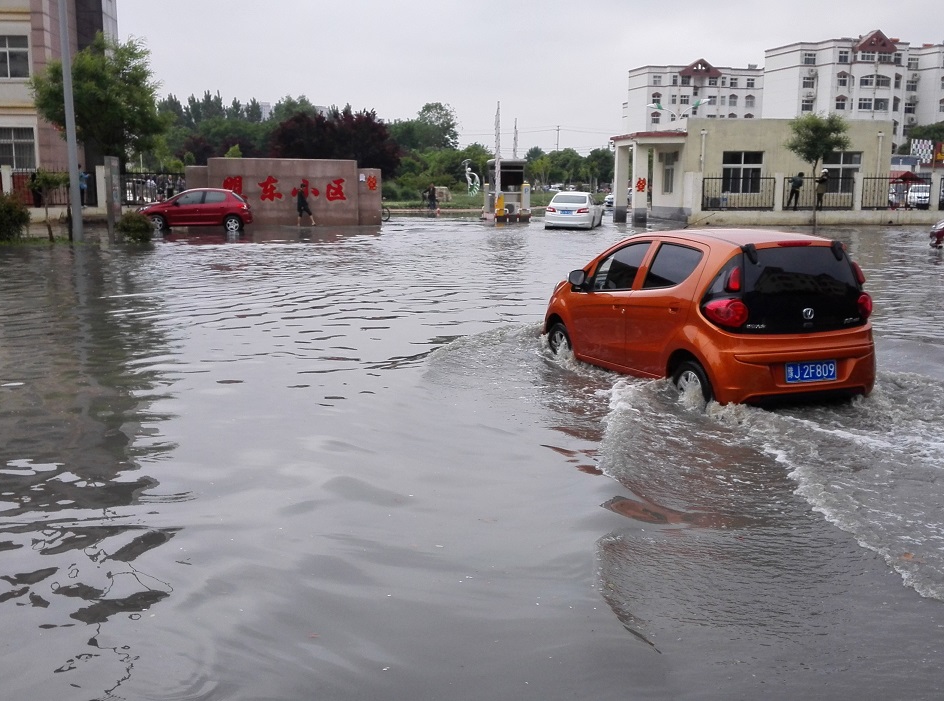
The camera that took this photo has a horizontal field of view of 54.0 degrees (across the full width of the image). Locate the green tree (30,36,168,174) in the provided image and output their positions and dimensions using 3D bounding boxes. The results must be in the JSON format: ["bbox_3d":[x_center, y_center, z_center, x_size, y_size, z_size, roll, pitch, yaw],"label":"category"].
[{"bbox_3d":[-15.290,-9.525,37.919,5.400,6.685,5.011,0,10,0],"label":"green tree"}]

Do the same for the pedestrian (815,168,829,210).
[{"bbox_3d":[13.962,-6.389,36.858,0.500,1.635,0.500,6,11,29],"label":"pedestrian"}]

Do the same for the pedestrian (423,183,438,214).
[{"bbox_3d":[-2.418,-8.901,53.854,0.550,1.680,0.450,2,10,8],"label":"pedestrian"}]

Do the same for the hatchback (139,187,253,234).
[{"bbox_3d":[-8.869,-4.554,30.302,3.840,1.430,1.650,1,10,3],"label":"hatchback"}]

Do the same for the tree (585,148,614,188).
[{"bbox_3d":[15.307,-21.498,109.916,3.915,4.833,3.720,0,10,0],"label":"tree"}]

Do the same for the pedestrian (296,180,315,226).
[{"bbox_3d":[-6.523,-5.686,36.158,0.680,1.639,0.500,0,10,-3],"label":"pedestrian"}]

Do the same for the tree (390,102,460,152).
[{"bbox_3d":[-3.757,-15.702,74.295,5.700,8.124,5.700,0,10,0],"label":"tree"}]

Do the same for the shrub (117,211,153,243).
[{"bbox_3d":[-9.458,-3.476,25.926,1.060,0.847,1.060,-5,11,-26],"label":"shrub"}]

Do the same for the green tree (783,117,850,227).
[{"bbox_3d":[12.536,-6.403,33.248,2.350,4.053,2.350,4,11,20],"label":"green tree"}]

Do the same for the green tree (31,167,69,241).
[{"bbox_3d":[-11.214,-3.860,24.615,1.037,1.918,0.985,0,10,0],"label":"green tree"}]

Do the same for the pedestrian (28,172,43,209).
[{"bbox_3d":[-16.819,-6.235,35.774,0.520,1.520,0.420,0,10,0],"label":"pedestrian"}]

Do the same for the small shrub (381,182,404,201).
[{"bbox_3d":[-5.654,-11.166,65.056,1.826,1.315,1.644,0,10,0],"label":"small shrub"}]

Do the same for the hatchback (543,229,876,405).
[{"bbox_3d":[1.970,-0.405,8.580,1.640,1.470,3.530,-3,11,-20],"label":"hatchback"}]

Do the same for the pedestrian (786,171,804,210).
[{"bbox_3d":[12.387,-6.114,35.469,0.620,1.520,0.450,0,10,0],"label":"pedestrian"}]

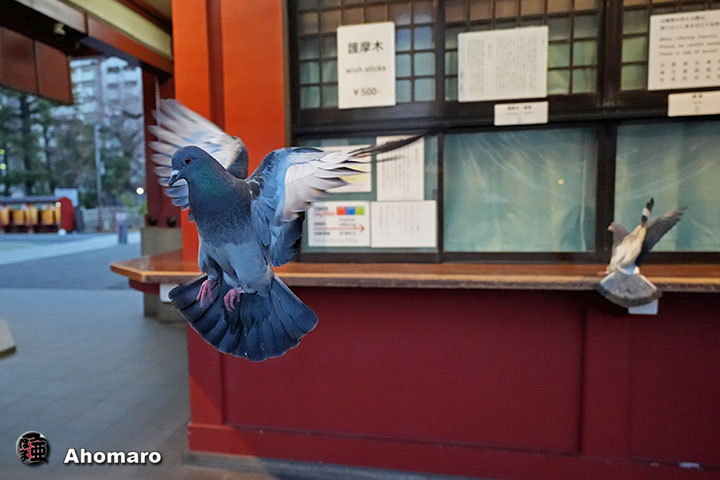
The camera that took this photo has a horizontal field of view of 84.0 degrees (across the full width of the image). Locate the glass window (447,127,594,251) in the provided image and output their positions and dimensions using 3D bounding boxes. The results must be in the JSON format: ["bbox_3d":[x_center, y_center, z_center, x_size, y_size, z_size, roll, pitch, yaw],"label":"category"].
[{"bbox_3d":[0.692,-0.211,1.752,0.633,0.529,0.030,0,3,9],"label":"glass window"}]

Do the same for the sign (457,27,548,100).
[{"bbox_3d":[0.610,-0.747,1.710,0.364,0.291,0.010,0,3,9],"label":"sign"}]

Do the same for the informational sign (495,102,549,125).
[{"bbox_3d":[0.688,-0.537,1.704,0.217,0.089,0.010,0,3,9],"label":"informational sign"}]

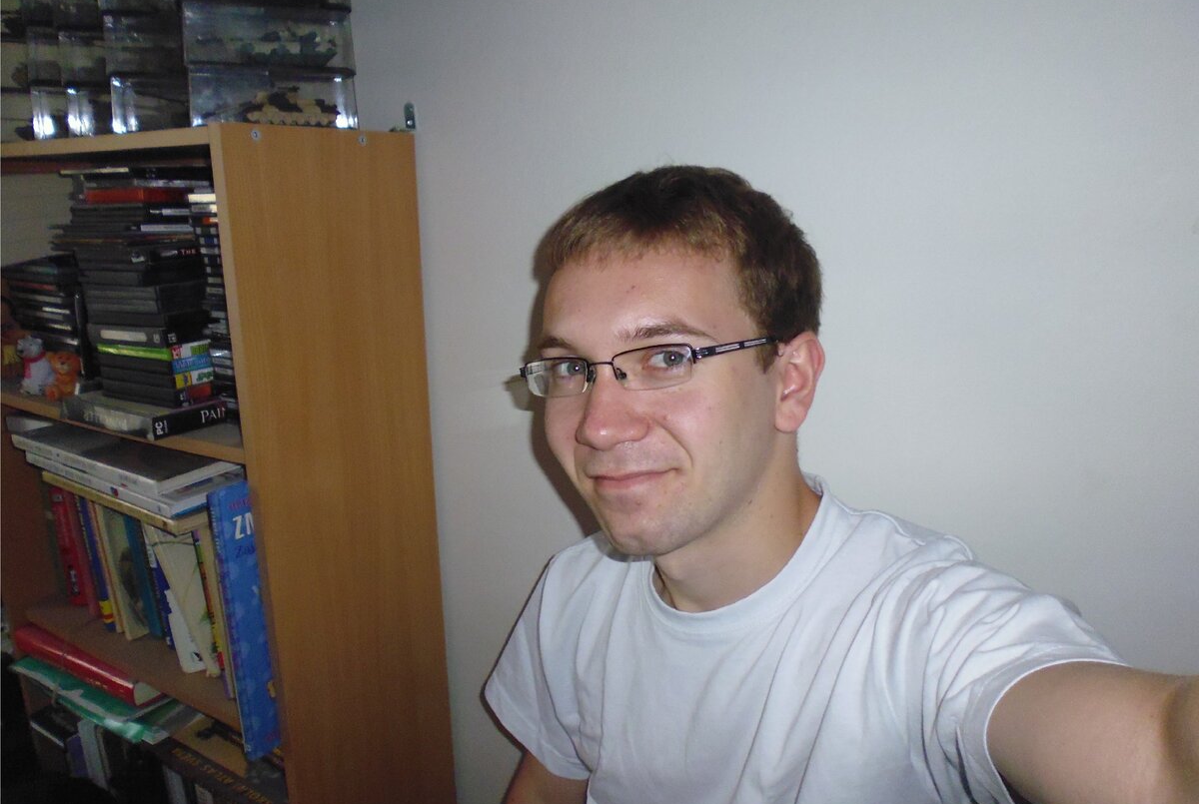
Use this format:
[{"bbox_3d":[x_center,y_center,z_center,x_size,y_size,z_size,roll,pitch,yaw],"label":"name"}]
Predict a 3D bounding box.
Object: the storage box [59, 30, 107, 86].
[{"bbox_3d":[-0.531,-0.395,0.969,0.160,0.059,0.075,-5,15,-16],"label":"storage box"}]

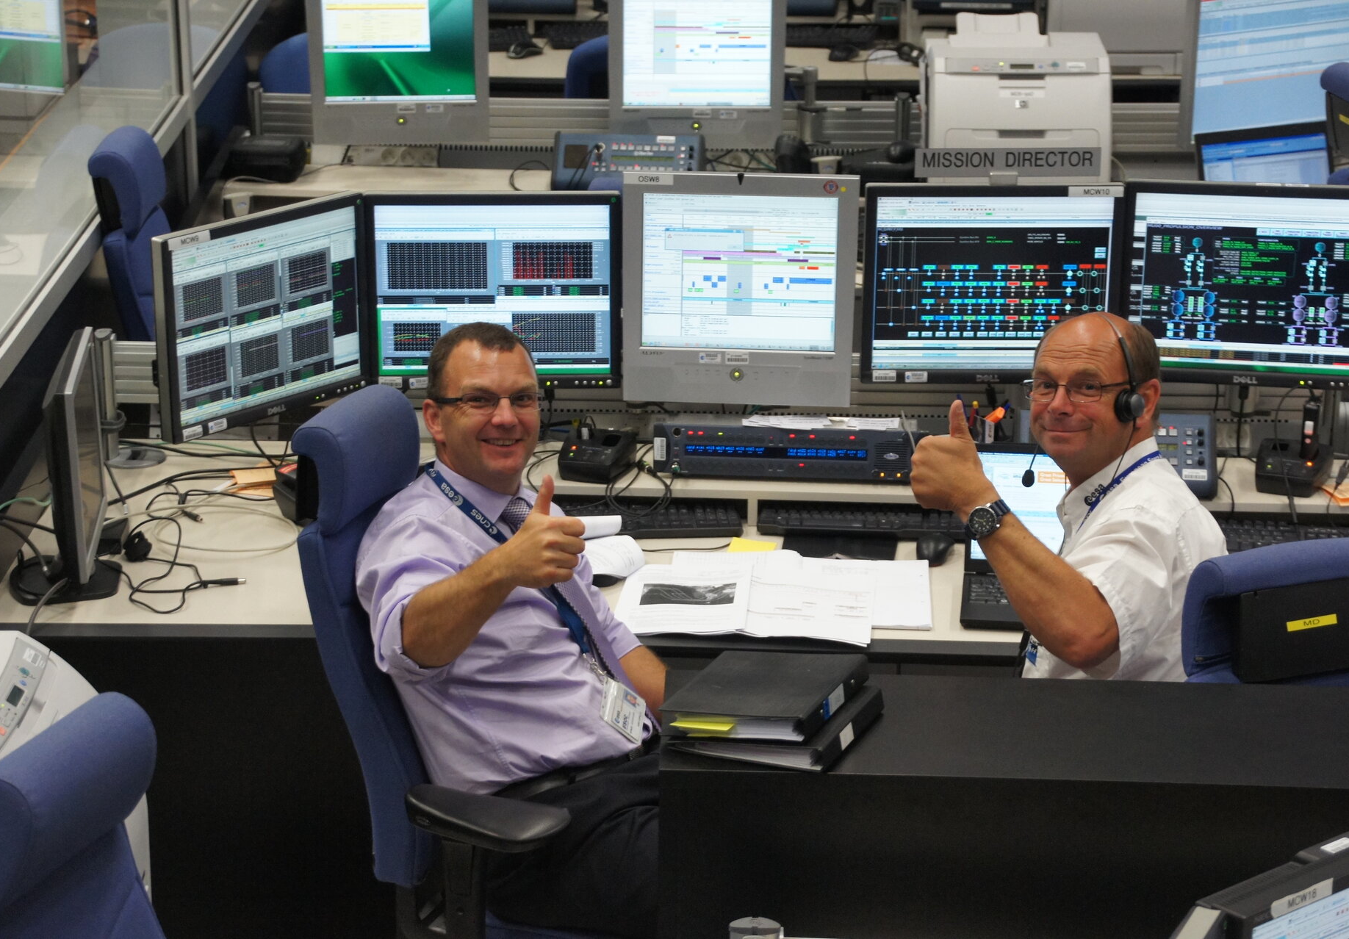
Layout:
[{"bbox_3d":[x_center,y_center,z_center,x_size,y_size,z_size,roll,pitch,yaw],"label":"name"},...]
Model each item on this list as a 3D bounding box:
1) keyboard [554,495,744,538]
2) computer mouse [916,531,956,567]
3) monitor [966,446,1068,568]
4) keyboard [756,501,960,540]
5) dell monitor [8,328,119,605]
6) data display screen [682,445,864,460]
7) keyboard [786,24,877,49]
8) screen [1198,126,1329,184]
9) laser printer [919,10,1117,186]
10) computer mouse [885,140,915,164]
[{"bbox_3d":[-0.113,0.079,6.397,0.455,0.035,0.160,-1,19,-5],"label":"keyboard"},{"bbox_3d":[0.452,0.130,6.259,0.066,0.039,0.115,2,19,5],"label":"computer mouse"},{"bbox_3d":[0.654,0.064,6.093,0.327,0.225,0.016,2,1,6],"label":"monitor"},{"bbox_3d":[0.379,0.079,6.412,0.455,0.035,0.160,2,19,4],"label":"keyboard"},{"bbox_3d":[-1.007,-0.001,6.088,0.200,0.370,0.390,0,19,-3],"label":"dell monitor"},{"bbox_3d":[0.179,-0.030,6.428,0.323,0.020,0.012,2,19,4],"label":"data display screen"},{"bbox_3d":[0.330,-1.222,10.231,0.455,0.035,0.160,3,19,9],"label":"keyboard"},{"bbox_3d":[1.334,-0.637,8.152,0.350,0.250,0.018,-7,3,-22],"label":"screen"},{"bbox_3d":[0.763,-0.841,8.326,0.407,0.420,0.450,0,19,-1],"label":"laser printer"},{"bbox_3d":[0.527,-0.728,8.328,0.065,0.038,0.110,7,20,19],"label":"computer mouse"}]

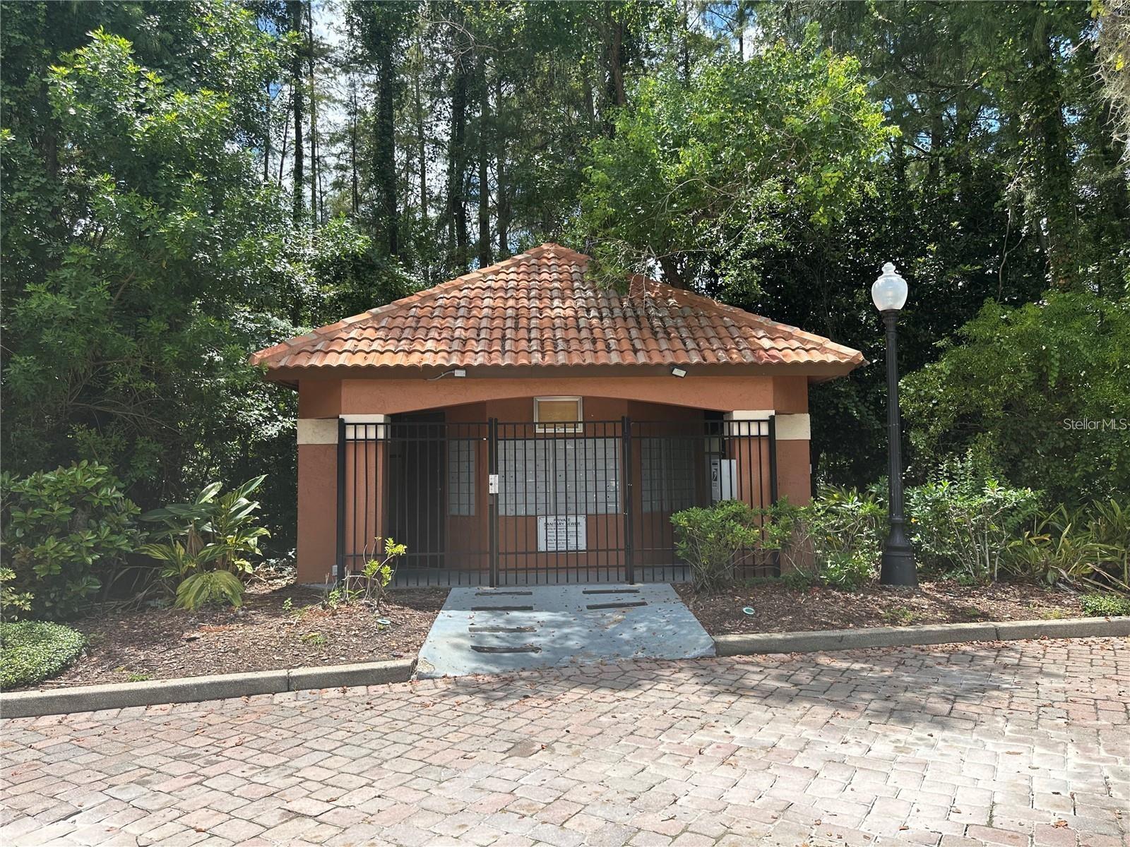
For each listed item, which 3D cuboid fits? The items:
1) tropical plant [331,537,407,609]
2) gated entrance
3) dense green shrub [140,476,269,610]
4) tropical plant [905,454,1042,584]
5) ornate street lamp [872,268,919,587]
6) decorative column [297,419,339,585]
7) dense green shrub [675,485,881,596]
[{"bbox_3d":[-2.035,1.545,8.120,0.778,0.732,0.600,-1,-5,-3],"label":"tropical plant"},{"bbox_3d":[-0.061,0.880,9.022,5.086,1.912,0.120,-1,-5,-3],"label":"gated entrance"},{"bbox_3d":[-3.910,1.283,8.501,1.320,1.400,1.150,-1,-5,-3],"label":"dense green shrub"},{"bbox_3d":[4.876,1.159,9.351,1.580,1.464,1.200,-1,-5,-3],"label":"tropical plant"},{"bbox_3d":[3.773,-0.023,8.933,0.420,3.705,0.420,-1,-5,-3],"label":"ornate street lamp"},{"bbox_3d":[-2.970,0.946,9.600,0.501,1.982,0.480,-1,-5,-3],"label":"decorative column"},{"bbox_3d":[2.389,1.307,8.681,2.382,1.114,1.000,-1,-5,-3],"label":"dense green shrub"}]

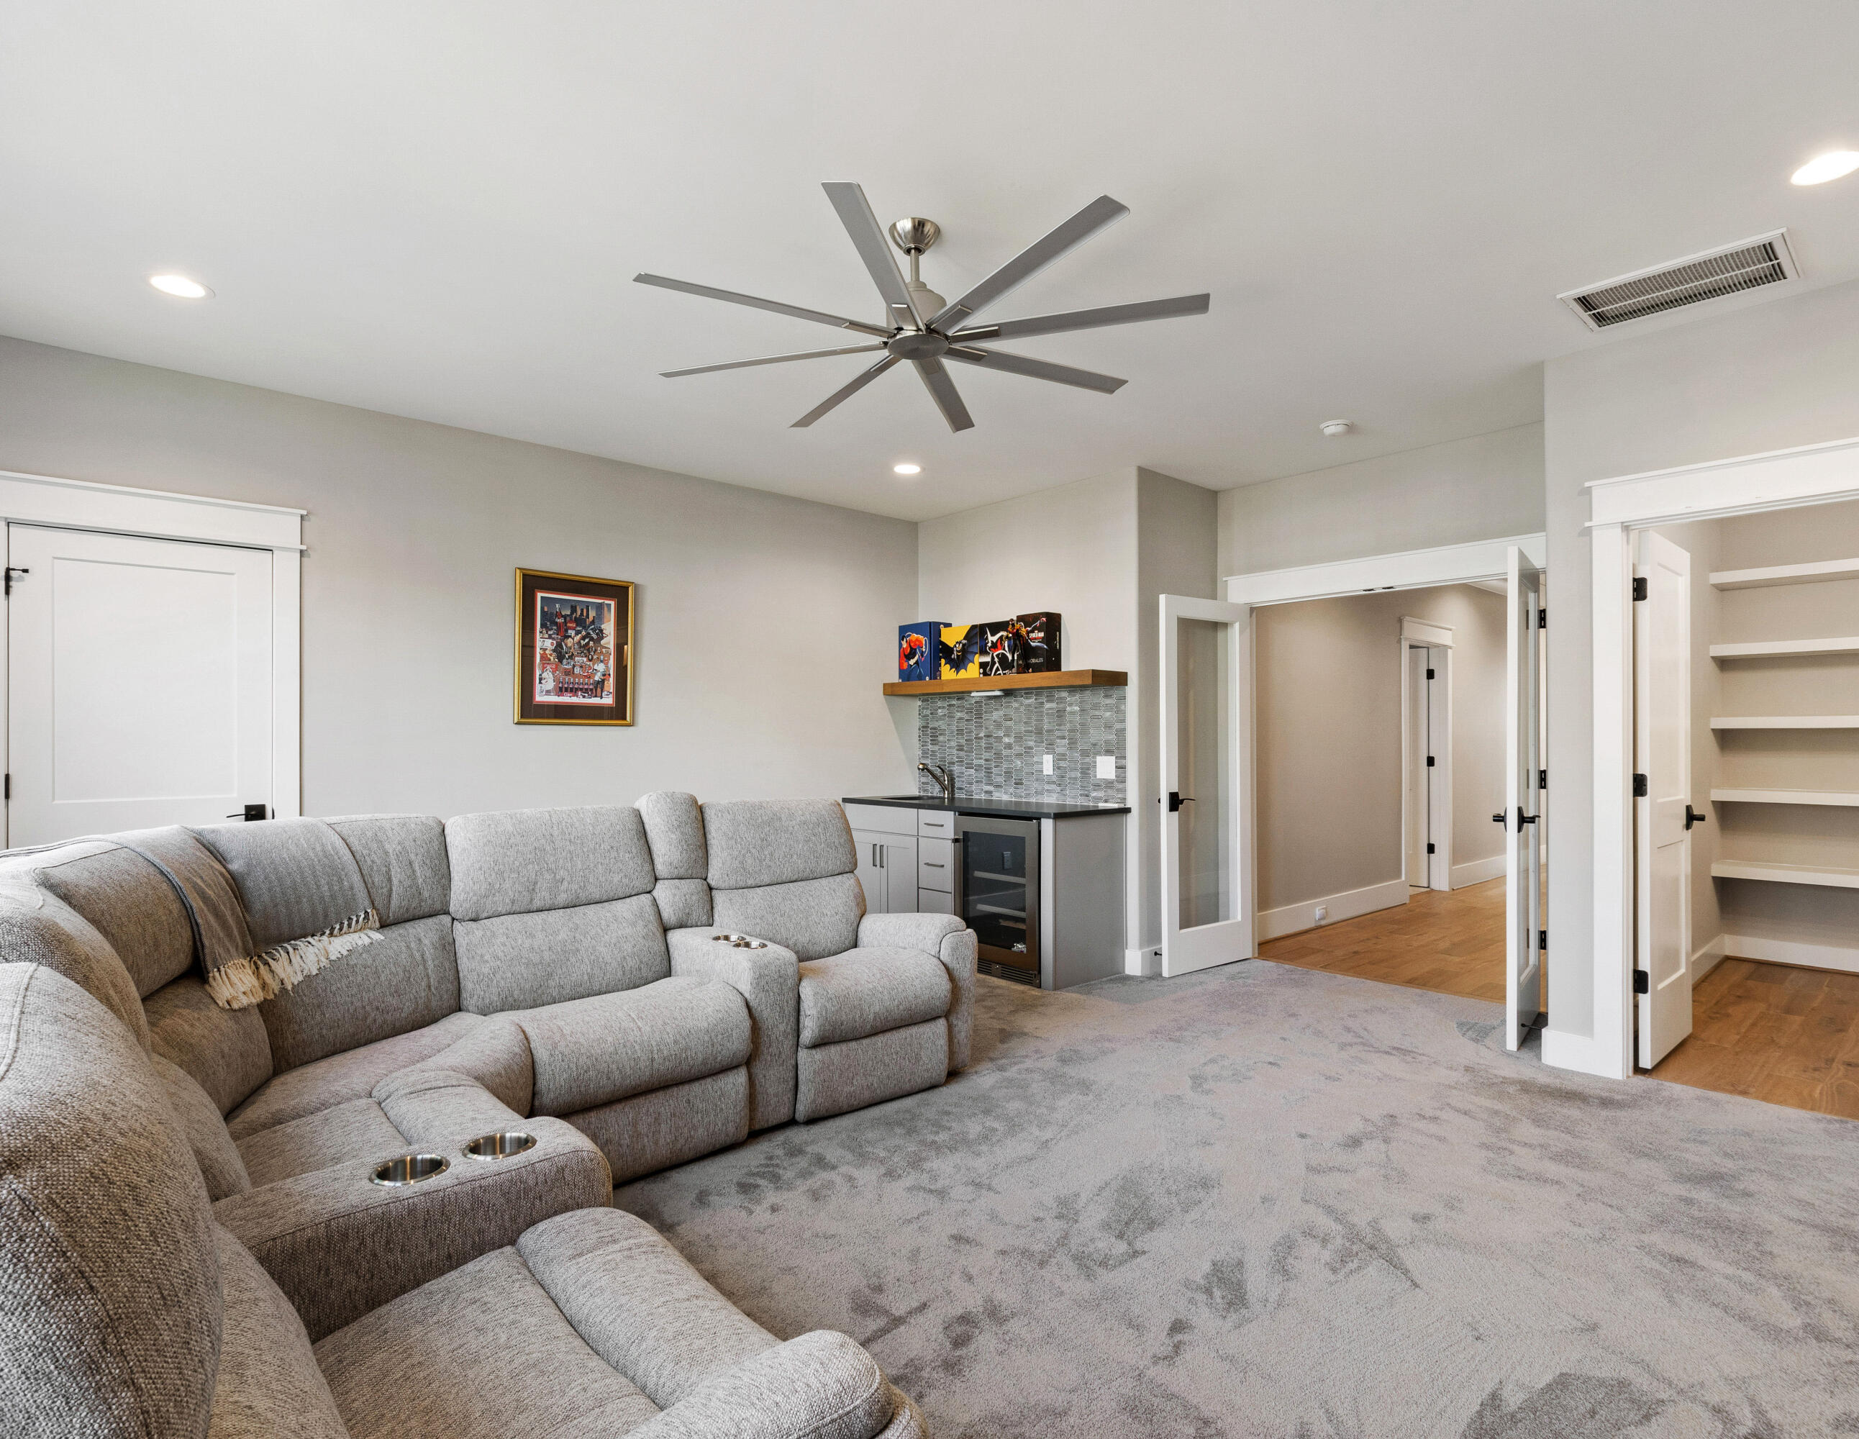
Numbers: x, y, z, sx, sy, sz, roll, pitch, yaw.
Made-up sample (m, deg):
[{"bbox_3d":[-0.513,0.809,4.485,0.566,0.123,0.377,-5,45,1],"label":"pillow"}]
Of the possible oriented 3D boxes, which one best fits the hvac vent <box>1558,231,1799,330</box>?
[{"bbox_3d":[2.444,-1.406,2.941,0.420,0.025,0.555,0,0,-42],"label":"hvac vent"}]

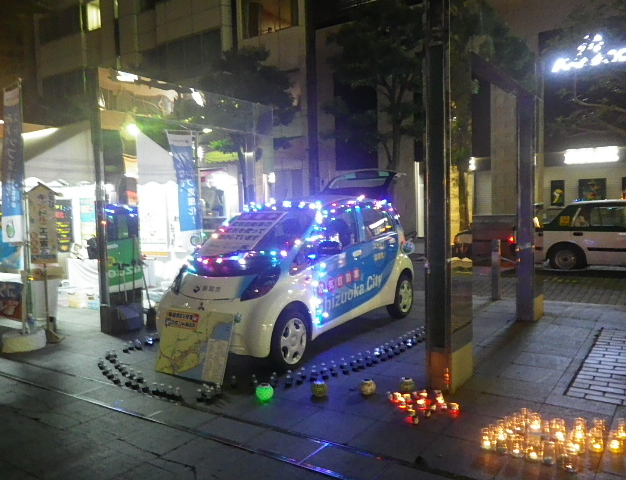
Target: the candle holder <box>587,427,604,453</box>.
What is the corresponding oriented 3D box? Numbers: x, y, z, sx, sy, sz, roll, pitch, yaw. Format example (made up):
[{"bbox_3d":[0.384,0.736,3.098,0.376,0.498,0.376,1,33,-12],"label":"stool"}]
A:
[{"bbox_3d":[1.641,1.160,2.997,0.072,0.110,0.072,-2,3,0],"label":"candle holder"}]

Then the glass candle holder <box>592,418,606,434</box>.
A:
[{"bbox_3d":[1.738,1.150,3.143,0.066,0.110,0.066,-2,3,0],"label":"glass candle holder"}]

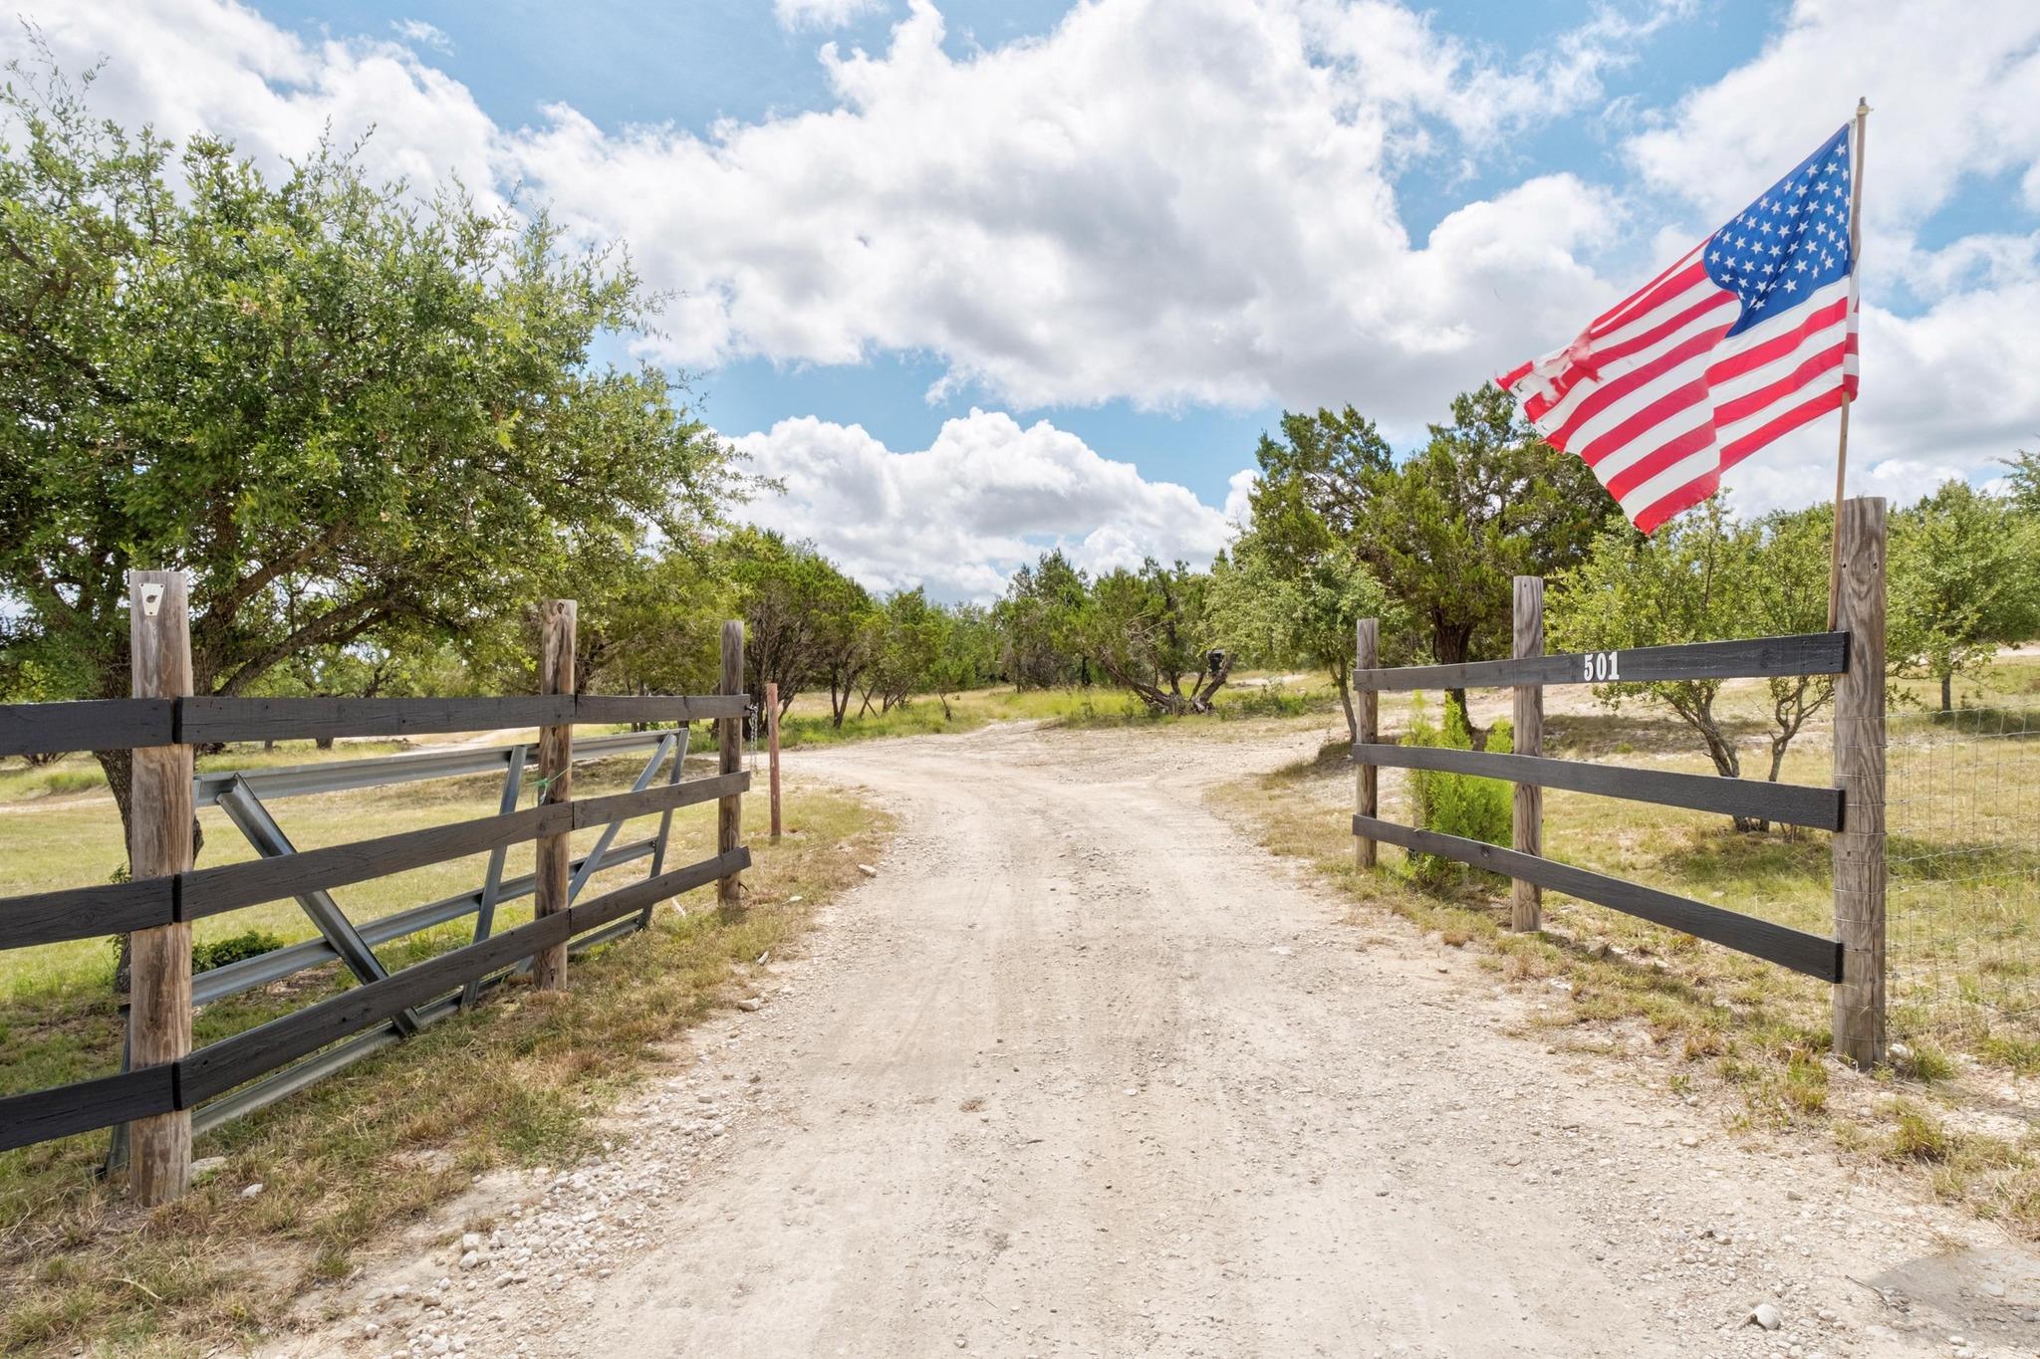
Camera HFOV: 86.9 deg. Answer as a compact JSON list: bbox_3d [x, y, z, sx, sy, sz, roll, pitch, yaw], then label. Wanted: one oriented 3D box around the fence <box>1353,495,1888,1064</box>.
[{"bbox_3d":[2.620,0.355,5.600,0.220,1.920,4.140,0,0,-6],"label":"fence"}]

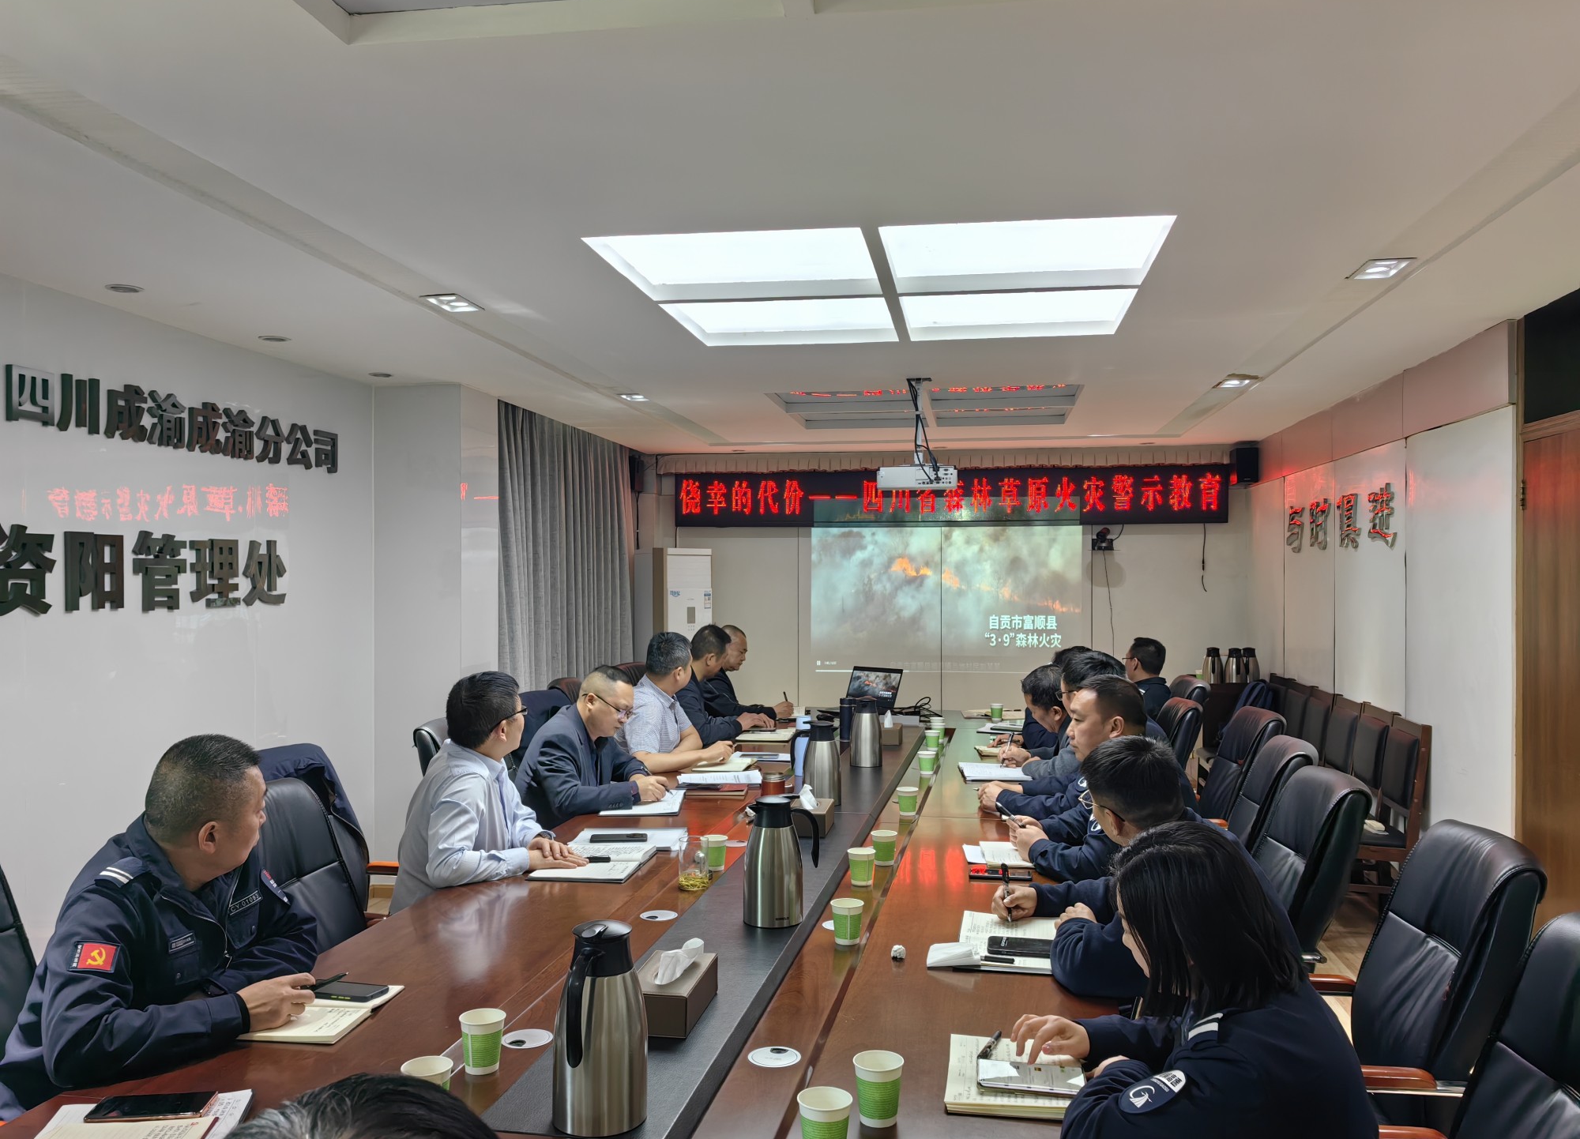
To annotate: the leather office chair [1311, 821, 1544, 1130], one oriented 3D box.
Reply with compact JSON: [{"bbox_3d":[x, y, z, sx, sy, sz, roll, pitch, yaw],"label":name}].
[{"bbox_3d":[1.130,1.072,2.612,0.670,1.040,0.620,0,0,6],"label":"leather office chair"}]

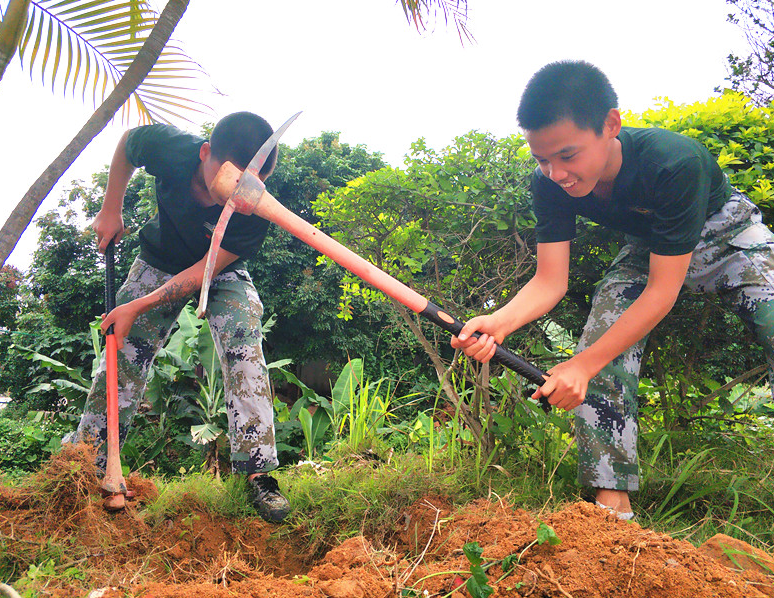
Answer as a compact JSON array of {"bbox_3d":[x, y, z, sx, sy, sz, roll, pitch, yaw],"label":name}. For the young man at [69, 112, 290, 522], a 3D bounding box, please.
[{"bbox_3d":[-0.730,0.070,2.150,0.800,1.340,0.680,1,-6,-7],"label":"young man"}]

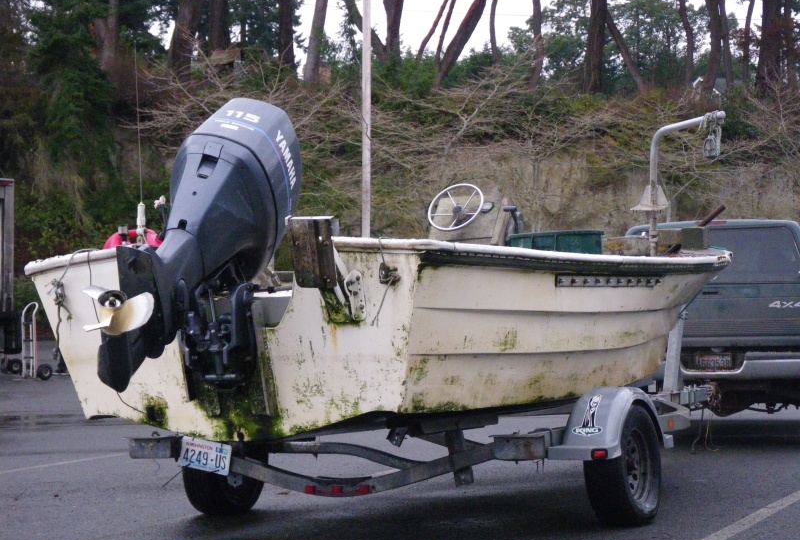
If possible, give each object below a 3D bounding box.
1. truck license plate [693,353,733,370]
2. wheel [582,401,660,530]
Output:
[{"bbox_3d":[2.526,0.742,14.350,0.305,0.152,0.012,-1,-1,13],"label":"truck license plate"},{"bbox_3d":[1.119,0.980,8.901,0.183,0.591,0.591,-3,-2,29],"label":"wheel"}]

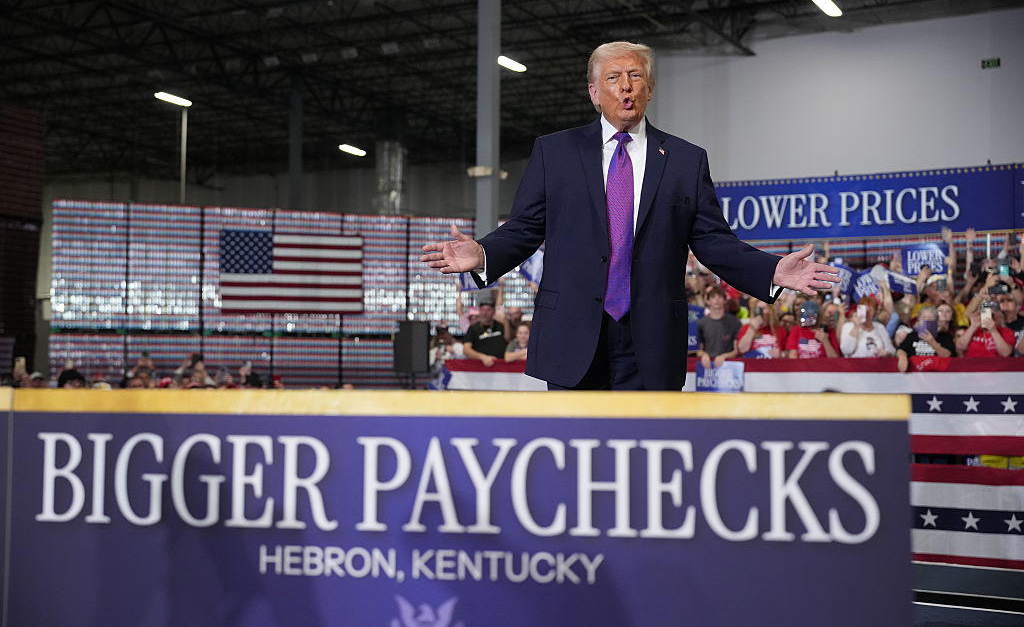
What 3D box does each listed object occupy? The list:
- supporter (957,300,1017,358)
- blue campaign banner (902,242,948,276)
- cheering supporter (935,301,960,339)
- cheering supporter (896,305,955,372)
[{"bbox_3d":[4.213,0.708,11.613,0.520,1.640,0.450,-1,-3,20],"label":"supporter"},{"bbox_3d":[4.045,-0.528,12.800,0.460,0.315,0.020,-1,-3,19],"label":"blue campaign banner"},{"bbox_3d":[4.054,0.702,12.164,0.460,1.610,0.330,0,-3,13],"label":"cheering supporter"},{"bbox_3d":[3.711,0.733,11.713,0.530,1.620,0.480,-1,-3,19],"label":"cheering supporter"}]

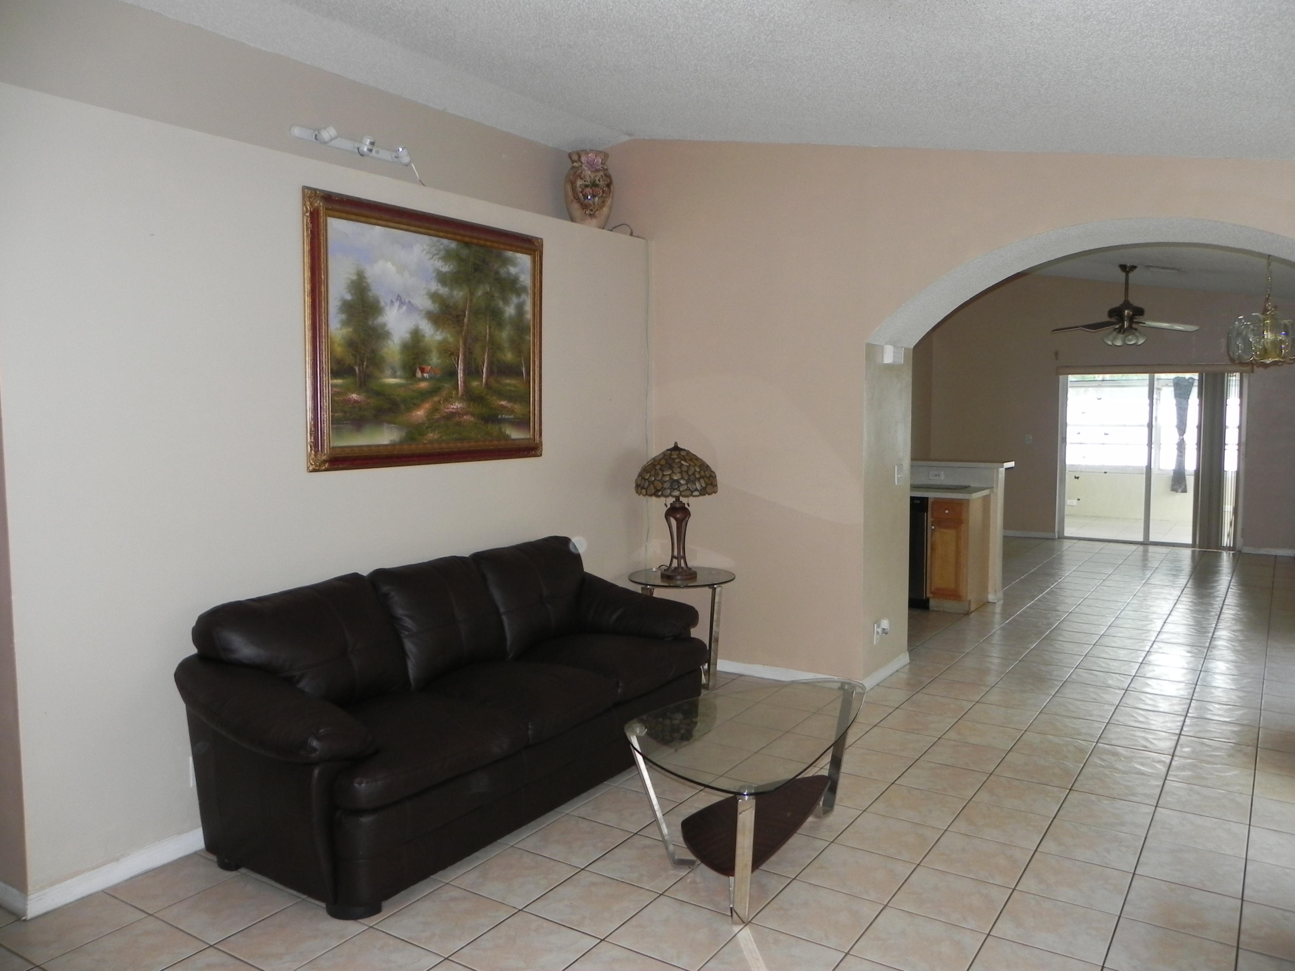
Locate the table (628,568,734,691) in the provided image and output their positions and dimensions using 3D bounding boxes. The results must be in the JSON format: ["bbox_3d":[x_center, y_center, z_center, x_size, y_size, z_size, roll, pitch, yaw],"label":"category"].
[{"bbox_3d":[0.195,0.813,5.463,0.598,0.613,0.598,0,5,2],"label":"table"}]

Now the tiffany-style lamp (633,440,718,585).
[{"bbox_3d":[0.171,0.142,5.374,0.458,0.753,0.458,0,5,2],"label":"tiffany-style lamp"}]

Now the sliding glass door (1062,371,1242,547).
[{"bbox_3d":[5.484,-0.327,10.687,1.814,1.974,0.120,3,6,33],"label":"sliding glass door"}]

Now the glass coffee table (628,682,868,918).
[{"bbox_3d":[0.390,1.050,3.462,0.698,0.466,1.276,3,6,33],"label":"glass coffee table"}]

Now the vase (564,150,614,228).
[{"bbox_3d":[-0.331,-1.665,5.551,0.284,0.478,0.284,-1,5,-3],"label":"vase"}]

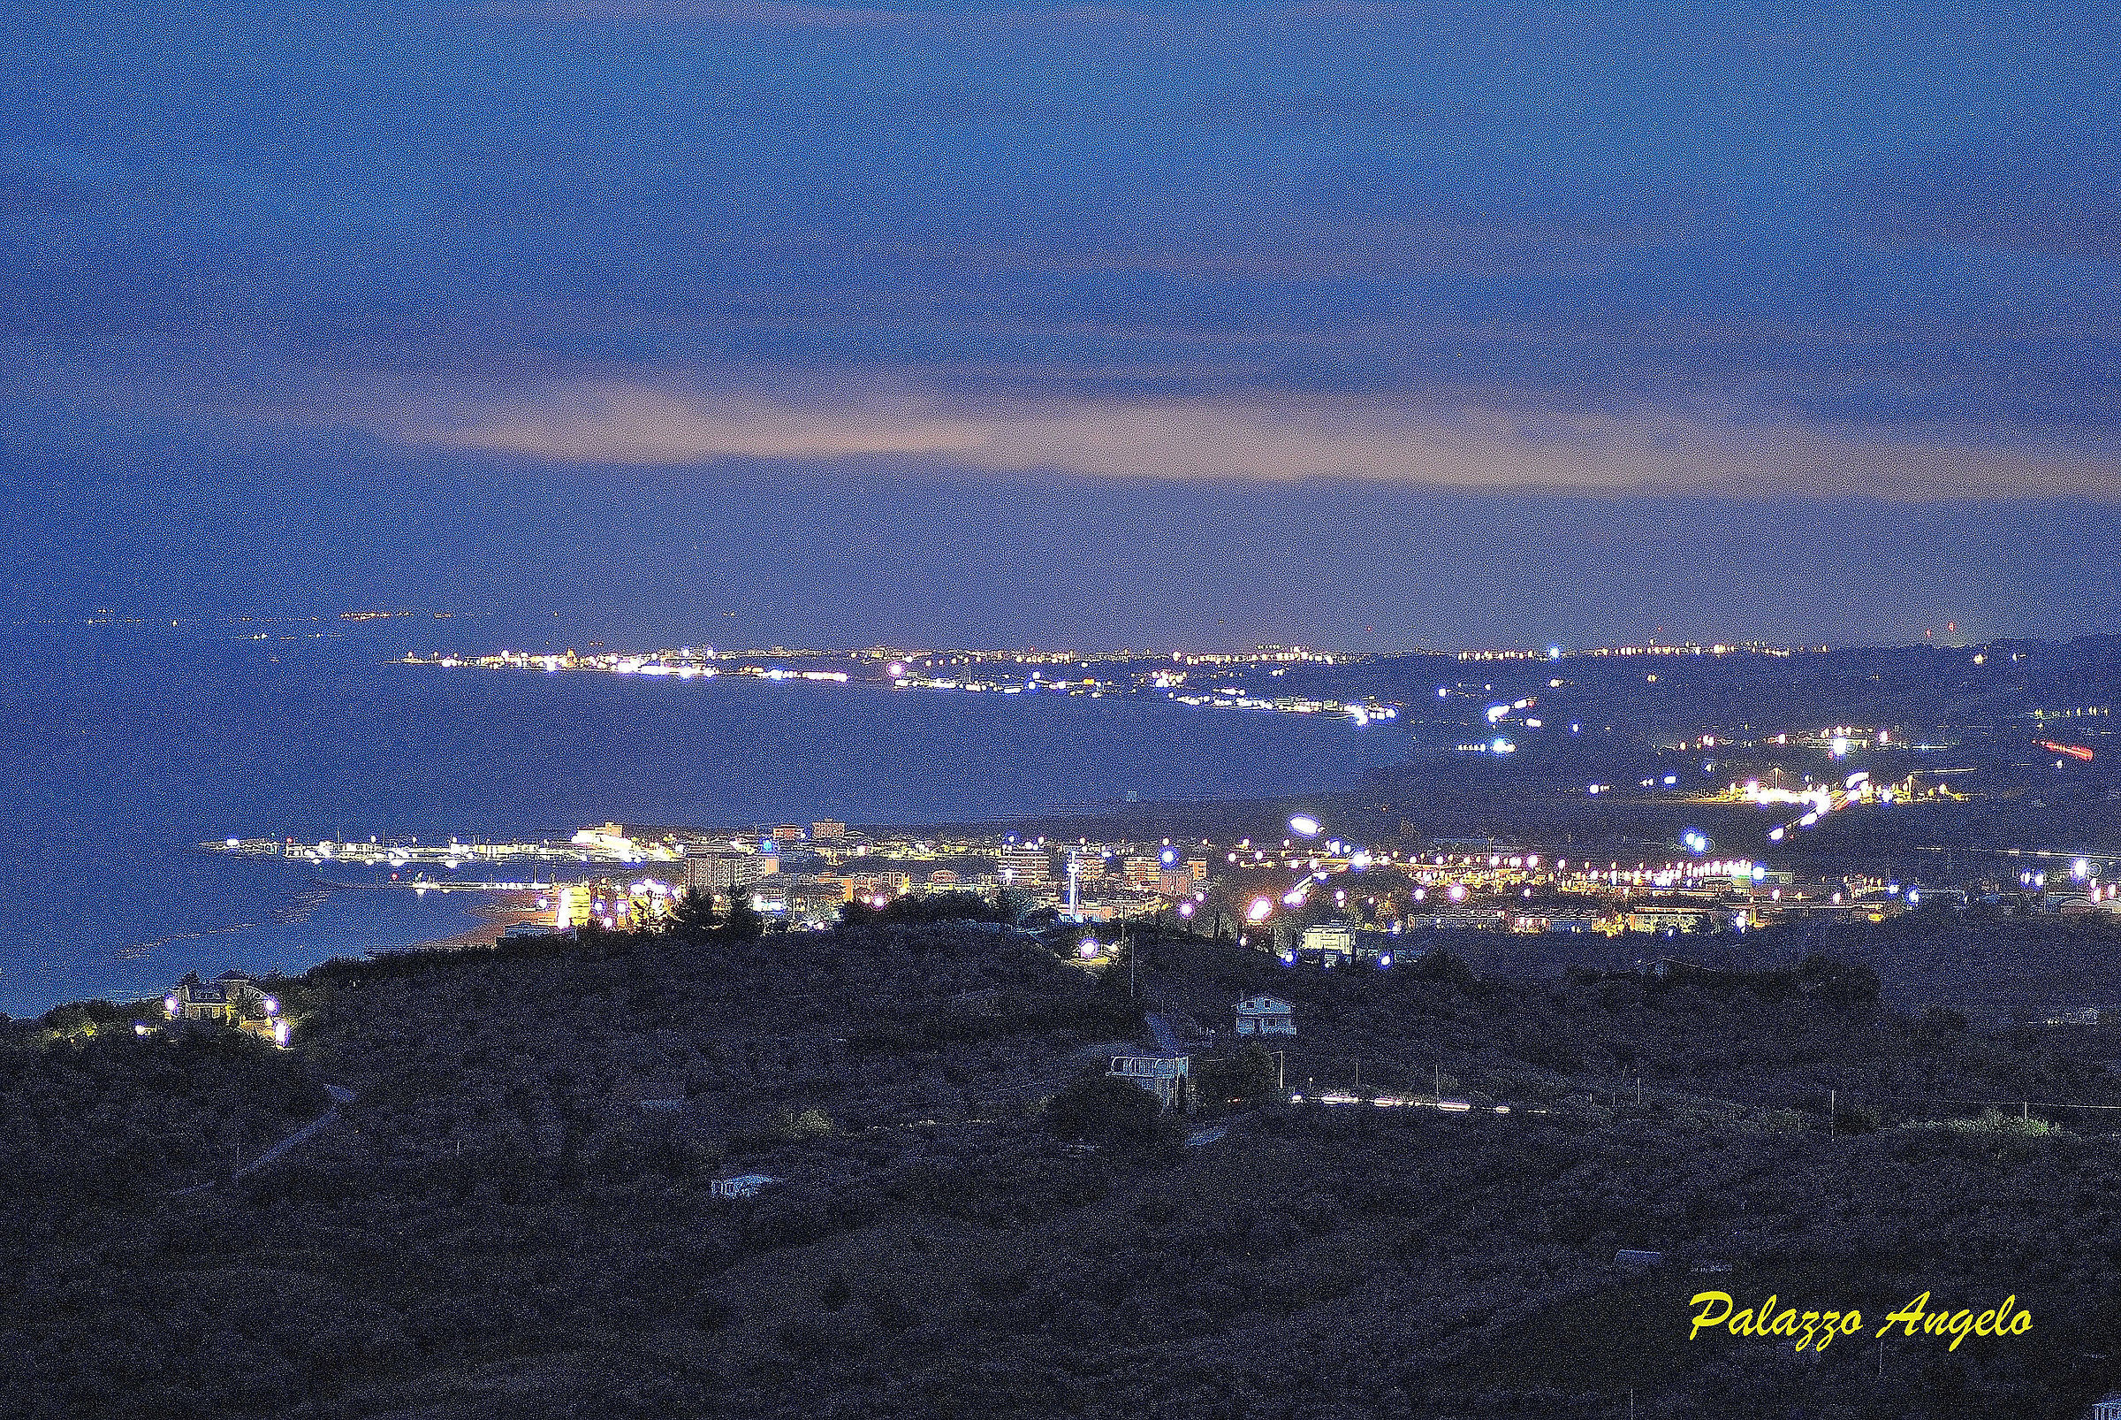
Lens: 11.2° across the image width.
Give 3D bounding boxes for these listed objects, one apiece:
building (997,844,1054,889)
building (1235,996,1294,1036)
[{"bbox_3d":[-22.774,100.273,6900.000,33.000,27.500,15.000,0,1,0],"label":"building"},{"bbox_3d":[33.988,51.018,1800.000,10.000,6.600,9.500,0,1,0],"label":"building"}]

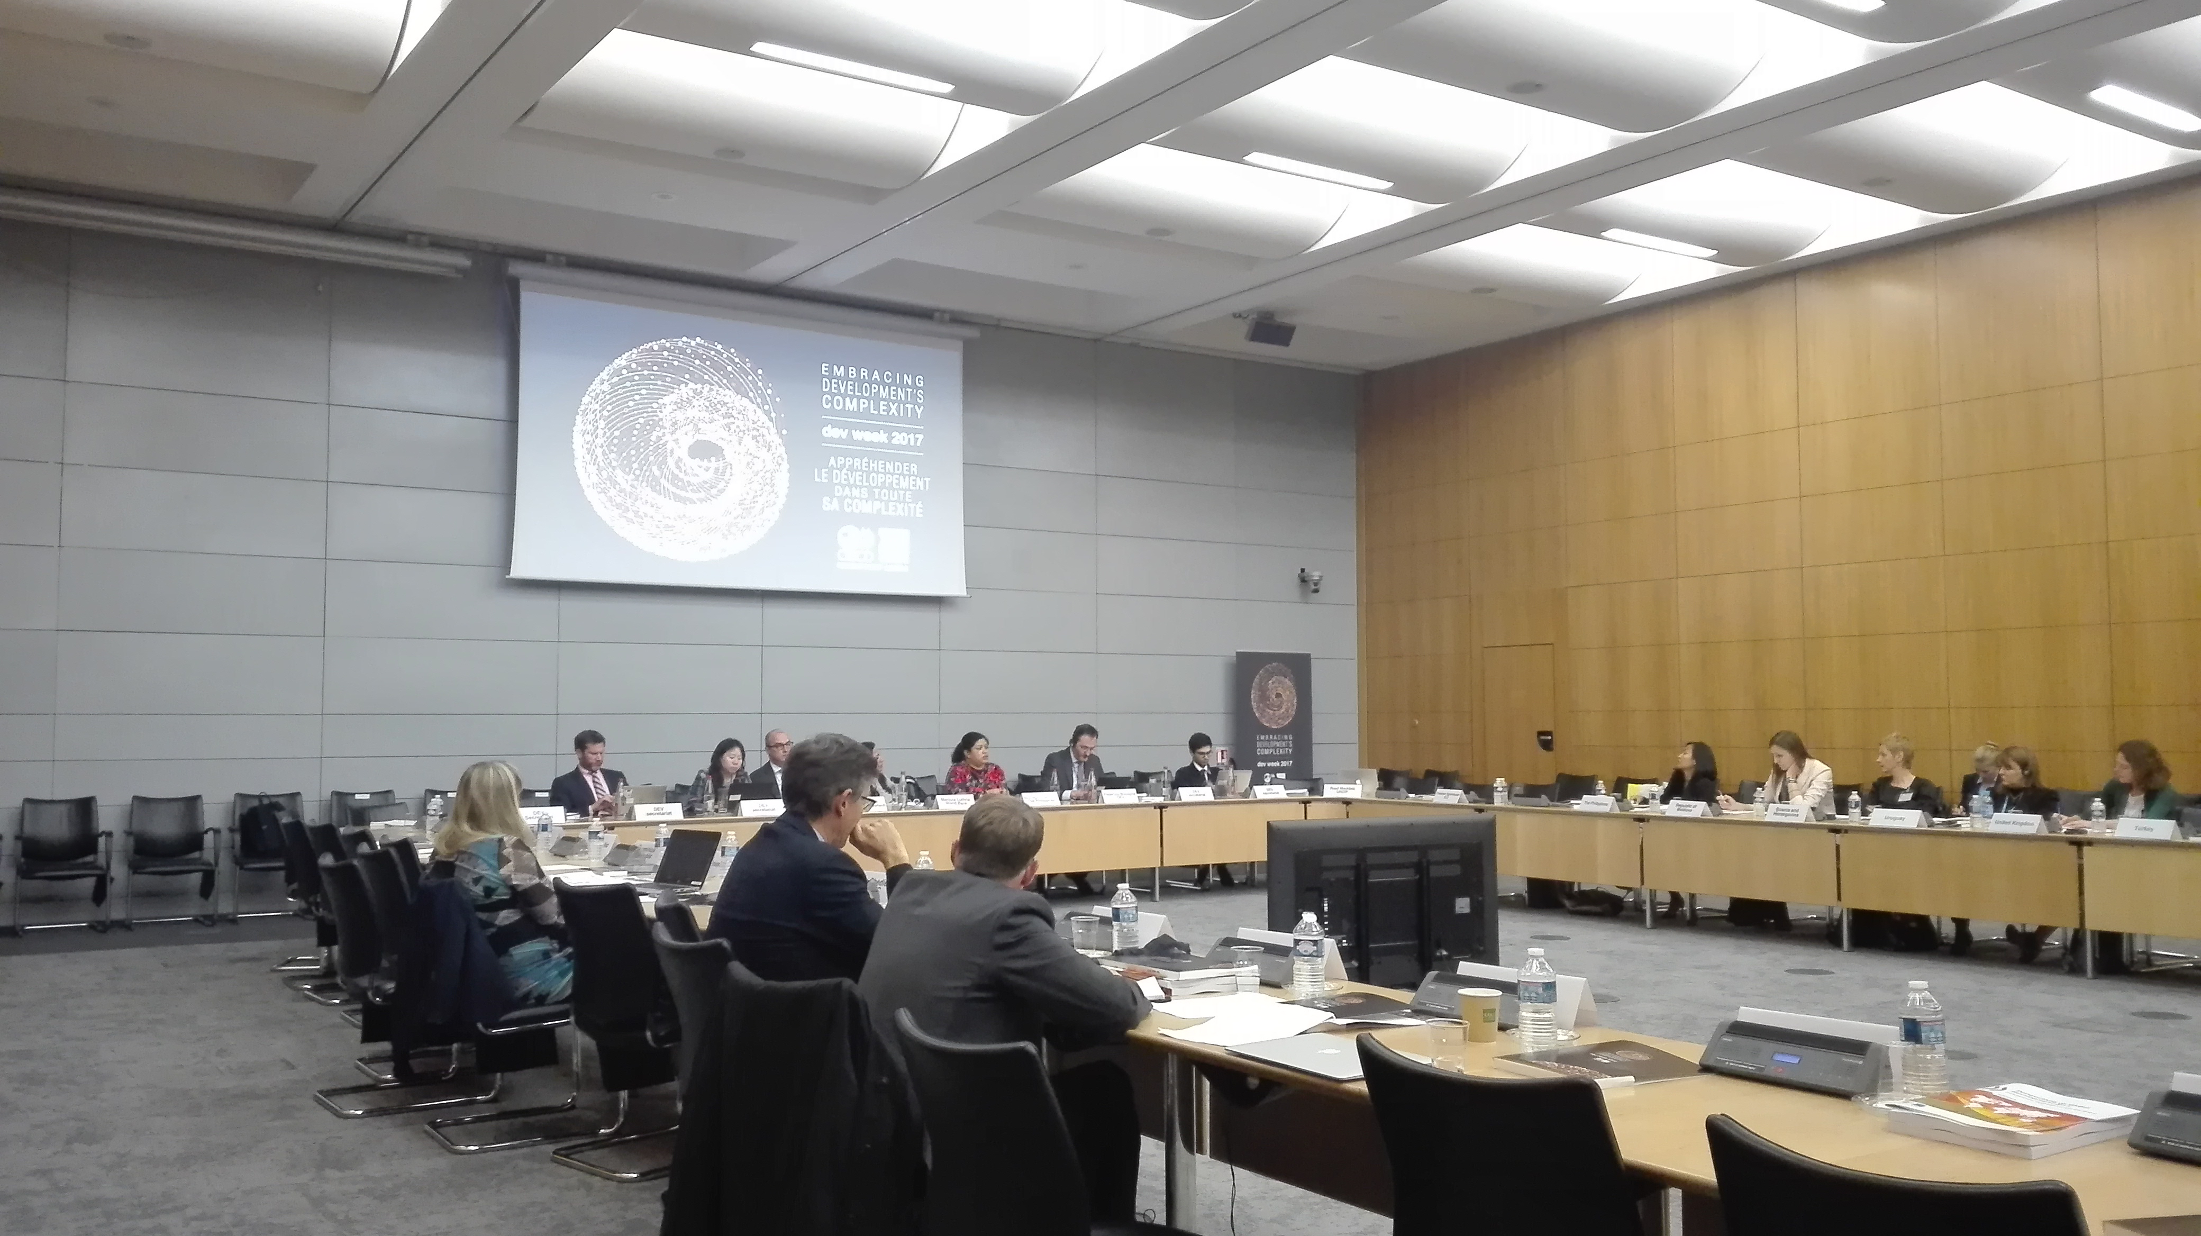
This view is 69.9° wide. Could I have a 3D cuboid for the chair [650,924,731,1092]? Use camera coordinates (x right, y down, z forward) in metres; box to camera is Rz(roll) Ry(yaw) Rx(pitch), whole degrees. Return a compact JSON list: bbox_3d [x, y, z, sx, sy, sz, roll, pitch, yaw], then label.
[{"bbox_3d":[-0.790,1.194,4.000,0.580,0.860,0.520,3,-5,-42],"label":"chair"}]

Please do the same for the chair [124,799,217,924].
[{"bbox_3d":[-5.970,1.560,10.140,0.540,0.810,0.540,2,-4,-30],"label":"chair"}]

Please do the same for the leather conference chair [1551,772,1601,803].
[{"bbox_3d":[3.770,1.719,12.900,0.540,0.820,0.520,2,-4,-36],"label":"leather conference chair"}]

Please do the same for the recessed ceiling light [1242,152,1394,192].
[{"bbox_3d":[1.399,-2.870,10.130,1.200,0.070,0.170,2,-4,-31],"label":"recessed ceiling light"}]

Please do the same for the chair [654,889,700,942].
[{"bbox_3d":[-0.940,1.198,4.400,0.560,0.850,0.450,2,-4,-32],"label":"chair"}]

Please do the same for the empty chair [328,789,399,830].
[{"bbox_3d":[-5.122,1.630,10.950,0.560,0.840,0.570,2,-4,-31],"label":"empty chair"}]

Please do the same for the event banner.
[{"bbox_3d":[1.565,1.256,14.200,0.860,1.900,0.150,2,-4,-32],"label":"event banner"}]

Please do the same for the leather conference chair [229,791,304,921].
[{"bbox_3d":[-5.485,1.579,10.455,0.540,0.810,0.540,2,-4,-30],"label":"leather conference chair"}]

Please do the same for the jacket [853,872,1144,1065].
[{"bbox_3d":[-0.200,0.807,3.080,0.520,0.600,0.460,-4,-5,45],"label":"jacket"}]

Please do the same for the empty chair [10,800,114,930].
[{"bbox_3d":[-6.692,1.585,10.150,0.560,0.840,0.570,2,-4,-31],"label":"empty chair"}]

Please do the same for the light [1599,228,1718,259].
[{"bbox_3d":[4.147,-2.782,11.688,1.200,0.070,0.170,2,-4,-31],"label":"light"}]

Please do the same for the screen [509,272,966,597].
[{"bbox_3d":[-2.702,-1.325,12.379,3.640,2.200,0.100,2,-4,-31],"label":"screen"}]

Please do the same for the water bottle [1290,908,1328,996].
[{"bbox_3d":[0.459,0.736,3.467,0.067,0.192,0.067,0,-3,0],"label":"water bottle"}]

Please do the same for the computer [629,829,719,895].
[{"bbox_3d":[-1.535,0.848,5.488,0.310,0.210,0.292,-3,-5,44],"label":"computer"}]

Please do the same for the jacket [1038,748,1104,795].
[{"bbox_3d":[-0.201,1.297,11.900,0.480,0.590,0.360,2,-4,-29],"label":"jacket"}]

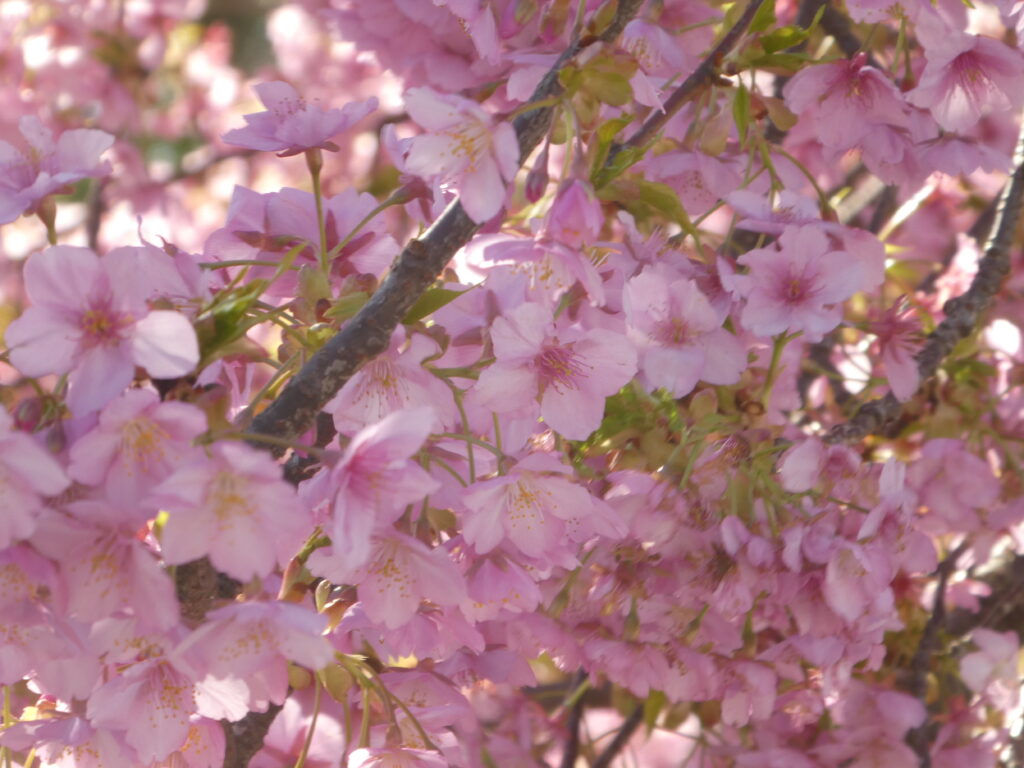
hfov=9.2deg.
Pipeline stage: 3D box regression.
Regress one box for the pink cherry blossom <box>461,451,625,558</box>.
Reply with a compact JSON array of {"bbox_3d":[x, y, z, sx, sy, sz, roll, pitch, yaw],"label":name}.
[{"bbox_3d":[0.007,0.029,1.500,0.037,0.024,0.018,0,33,3],"label":"pink cherry blossom"}]

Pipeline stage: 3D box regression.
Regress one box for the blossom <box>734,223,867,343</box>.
[{"bbox_3d":[0.073,-0.026,1.620,0.034,0.031,0.016,0,0,0],"label":"blossom"}]

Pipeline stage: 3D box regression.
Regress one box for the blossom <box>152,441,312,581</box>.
[{"bbox_3d":[-0.062,0.028,1.400,0.035,0.031,0.019,0,27,0],"label":"blossom"}]

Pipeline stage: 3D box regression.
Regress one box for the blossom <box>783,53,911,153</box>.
[{"bbox_3d":[0.088,-0.074,1.660,0.034,0.020,0.029,0,-49,0],"label":"blossom"}]

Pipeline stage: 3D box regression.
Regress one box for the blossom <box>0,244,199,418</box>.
[{"bbox_3d":[-0.092,-0.012,1.420,0.044,0.038,0.017,0,0,-2],"label":"blossom"}]

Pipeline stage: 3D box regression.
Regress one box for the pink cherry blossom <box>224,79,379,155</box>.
[{"bbox_3d":[-0.050,-0.063,1.500,0.036,0.016,0.031,-10,0,0],"label":"pink cherry blossom"}]

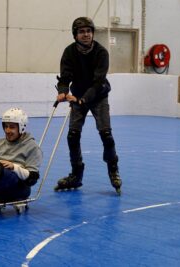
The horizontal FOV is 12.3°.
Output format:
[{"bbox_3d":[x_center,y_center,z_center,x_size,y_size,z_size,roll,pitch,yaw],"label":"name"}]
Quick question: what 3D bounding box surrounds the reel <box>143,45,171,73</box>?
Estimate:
[{"bbox_3d":[1.667,-1.827,20.500,0.560,0.700,0.380,-3,7,-41],"label":"reel"}]

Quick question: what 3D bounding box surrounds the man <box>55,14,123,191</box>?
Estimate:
[{"bbox_3d":[0.006,-0.272,8.408,0.660,1.740,0.720,4,6,28],"label":"man"}]

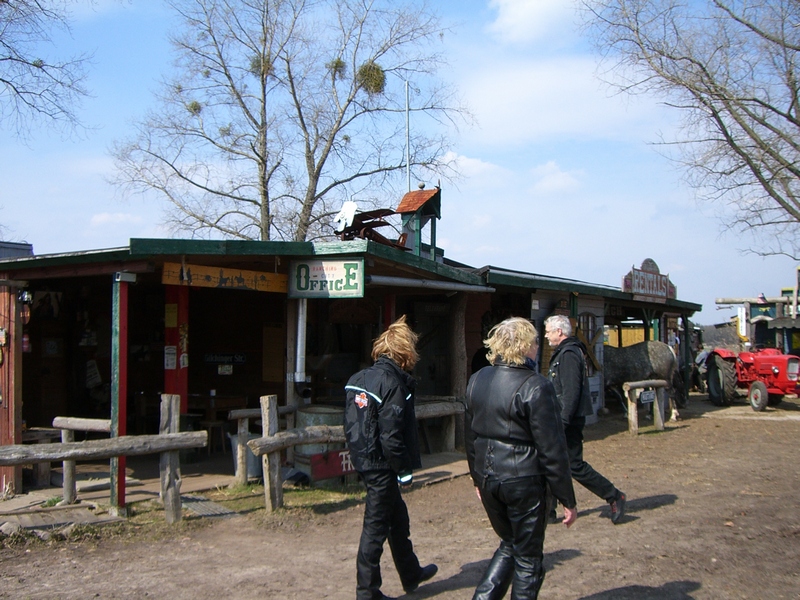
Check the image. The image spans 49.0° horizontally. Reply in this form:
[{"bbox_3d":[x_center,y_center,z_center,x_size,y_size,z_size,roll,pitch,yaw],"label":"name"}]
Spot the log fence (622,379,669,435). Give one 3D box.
[{"bbox_3d":[4.053,1.758,14.500,1.300,0.850,0.170,2,-3,-44],"label":"log fence"}]

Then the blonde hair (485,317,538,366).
[{"bbox_3d":[0.578,0.215,4.550,0.250,0.260,0.240,-1,-3,30],"label":"blonde hair"}]

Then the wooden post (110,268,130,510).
[{"bbox_3d":[-2.505,0.838,7.870,0.100,2.150,0.100,-2,-3,33],"label":"wooden post"}]

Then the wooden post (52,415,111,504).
[{"bbox_3d":[-2.954,1.498,8.170,0.700,0.800,0.140,-1,-3,27],"label":"wooden post"}]

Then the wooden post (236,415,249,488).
[{"bbox_3d":[-1.677,1.613,9.350,0.110,0.760,0.110,0,-2,0],"label":"wooden post"}]

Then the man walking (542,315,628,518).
[{"bbox_3d":[1.565,1.014,7.450,0.680,1.760,0.520,0,-2,-5],"label":"man walking"}]

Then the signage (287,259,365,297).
[{"bbox_3d":[-0.745,-0.215,8.900,0.910,0.400,0.050,-1,-3,29],"label":"signage"}]

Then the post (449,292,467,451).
[{"bbox_3d":[0.766,0.953,11.700,0.210,2.120,0.210,-1,-3,32],"label":"post"}]

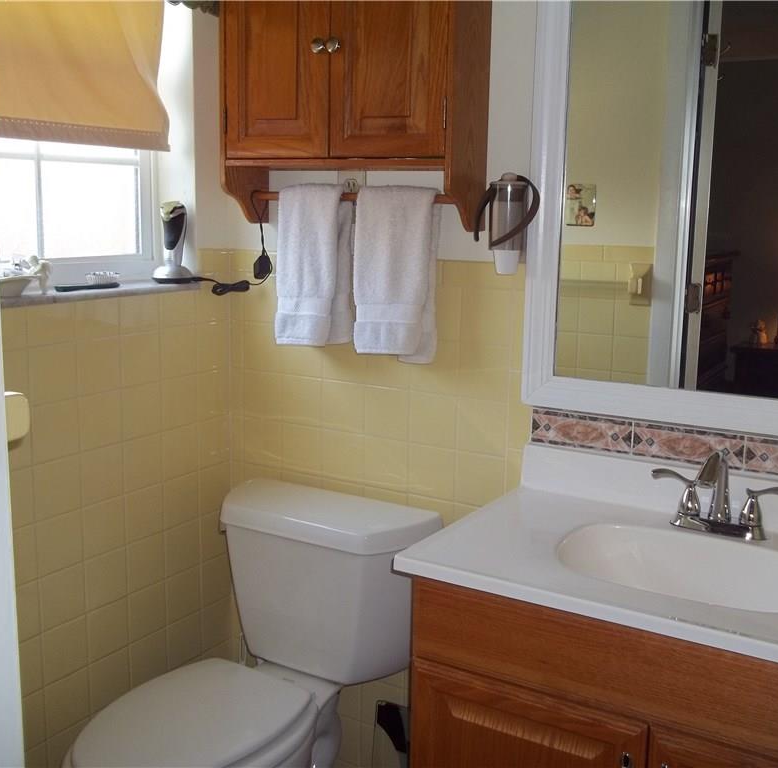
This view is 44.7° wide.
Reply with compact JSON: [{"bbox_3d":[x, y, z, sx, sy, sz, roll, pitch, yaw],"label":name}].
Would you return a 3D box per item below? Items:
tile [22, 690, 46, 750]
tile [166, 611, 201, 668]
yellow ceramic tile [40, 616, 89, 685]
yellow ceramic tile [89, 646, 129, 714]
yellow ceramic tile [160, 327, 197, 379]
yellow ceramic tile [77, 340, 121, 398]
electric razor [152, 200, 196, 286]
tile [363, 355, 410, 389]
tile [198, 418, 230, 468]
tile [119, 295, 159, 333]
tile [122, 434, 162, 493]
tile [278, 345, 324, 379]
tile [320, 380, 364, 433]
[{"bbox_3d":[-0.692,0.641,1.773,0.008,0.108,0.108,7,12,31],"label":"tile"},{"bbox_3d":[-0.465,0.578,2.141,0.009,0.108,0.108,7,12,30],"label":"tile"},{"bbox_3d":[-0.637,0.520,1.855,0.010,0.108,0.108,7,12,31],"label":"yellow ceramic tile"},{"bbox_3d":[-0.582,0.612,1.967,0.010,0.108,0.108,7,12,31],"label":"yellow ceramic tile"},{"bbox_3d":[-0.452,-0.069,2.025,0.009,0.108,0.108,7,12,30],"label":"yellow ceramic tile"},{"bbox_3d":[-0.567,-0.037,1.845,0.008,0.108,0.108,7,12,31],"label":"yellow ceramic tile"},{"bbox_3d":[-0.460,-0.301,2.016,0.082,0.172,0.084,5,11,19],"label":"electric razor"},{"bbox_3d":[0.000,-0.046,1.961,0.108,0.108,0.009,7,12,30],"label":"tile"},{"bbox_3d":[-0.402,0.132,2.167,0.010,0.108,0.108,7,12,31],"label":"tile"},{"bbox_3d":[-0.506,-0.144,1.917,0.009,0.073,0.108,7,12,30],"label":"tile"},{"bbox_3d":[-0.513,0.164,1.972,0.010,0.108,0.108,7,12,31],"label":"tile"},{"bbox_3d":[-0.187,-0.070,2.072,0.108,0.108,0.009,7,12,30],"label":"tile"},{"bbox_3d":[-0.096,0.050,2.033,0.108,0.108,0.008,7,12,31],"label":"tile"}]

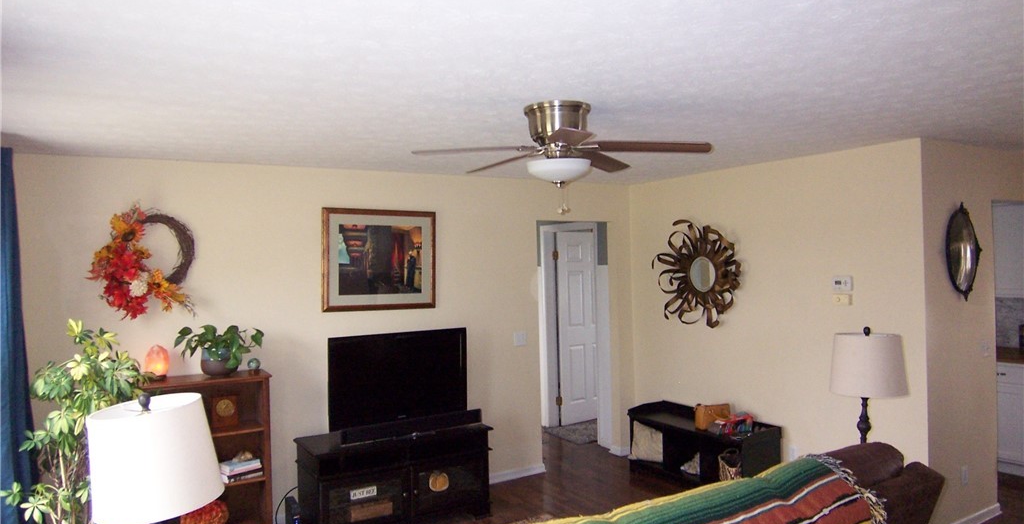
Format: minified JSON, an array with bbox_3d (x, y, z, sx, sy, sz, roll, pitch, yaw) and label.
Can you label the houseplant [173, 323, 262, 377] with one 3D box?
[{"bbox_3d":[-1.787,0.541,4.157,0.510,0.320,0.420,-2,0,-33],"label":"houseplant"}]

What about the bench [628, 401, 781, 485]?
[{"bbox_3d":[1.475,1.469,5.332,0.420,0.510,1.190,-2,0,-33],"label":"bench"}]

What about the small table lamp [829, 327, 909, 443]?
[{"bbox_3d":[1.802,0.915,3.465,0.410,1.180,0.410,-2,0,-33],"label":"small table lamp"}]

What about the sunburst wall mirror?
[{"bbox_3d":[1.504,0.098,5.556,0.110,0.860,0.860,-2,0,-33],"label":"sunburst wall mirror"}]

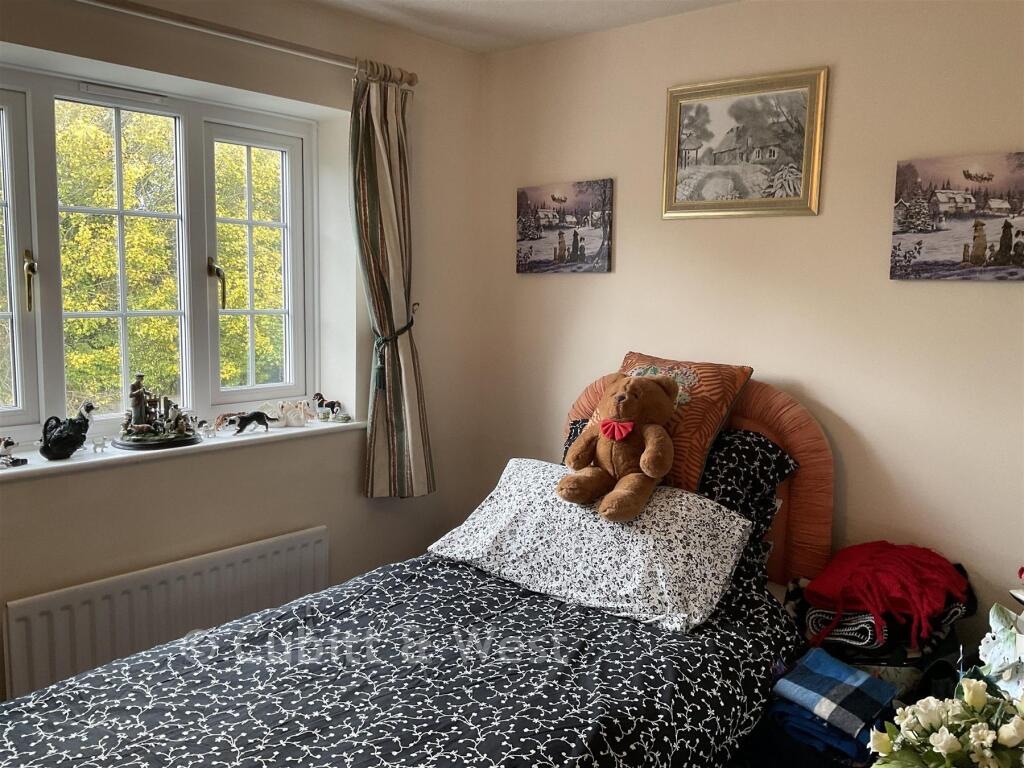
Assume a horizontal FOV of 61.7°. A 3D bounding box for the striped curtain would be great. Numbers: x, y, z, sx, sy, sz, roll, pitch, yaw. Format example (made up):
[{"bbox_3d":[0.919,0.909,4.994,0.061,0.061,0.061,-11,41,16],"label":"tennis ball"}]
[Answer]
[{"bbox_3d":[-0.384,-0.297,2.821,0.125,1.350,0.330,7,9,42],"label":"striped curtain"}]

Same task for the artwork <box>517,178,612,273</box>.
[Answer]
[{"bbox_3d":[0.169,-0.528,2.921,0.398,0.298,0.020,7,9,42],"label":"artwork"}]

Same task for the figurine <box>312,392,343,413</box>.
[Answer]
[{"bbox_3d":[-0.618,0.077,2.887,0.095,0.090,0.040,0,7,-13],"label":"figurine"}]

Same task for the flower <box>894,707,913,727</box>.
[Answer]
[{"bbox_3d":[0.596,0.507,1.306,0.024,0.032,0.027,-5,9,-40],"label":"flower"}]

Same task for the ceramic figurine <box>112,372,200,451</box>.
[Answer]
[{"bbox_3d":[-1.002,0.069,2.430,0.245,0.198,0.185,-5,9,-40],"label":"ceramic figurine"}]

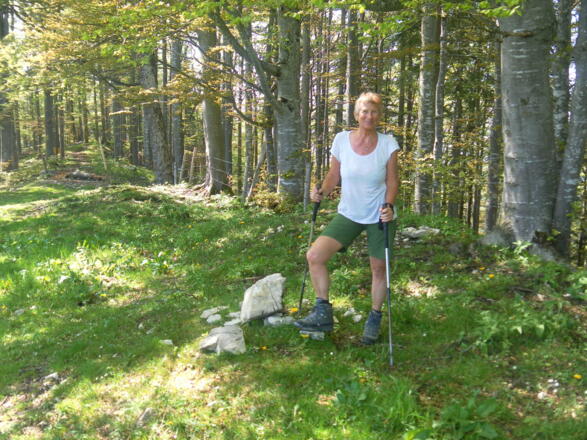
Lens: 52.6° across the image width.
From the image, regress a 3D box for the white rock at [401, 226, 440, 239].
[{"bbox_3d":[1.450,0.142,6.800,0.430,0.100,0.280,0,8,0],"label":"white rock"}]

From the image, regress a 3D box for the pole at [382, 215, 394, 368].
[{"bbox_3d":[0.584,0.411,3.665,0.055,0.999,0.060,-2,-8,0],"label":"pole"}]

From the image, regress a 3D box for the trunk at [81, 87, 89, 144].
[{"bbox_3d":[-7.747,-3.863,22.000,0.230,2.100,0.230,0,8,0],"label":"trunk"}]

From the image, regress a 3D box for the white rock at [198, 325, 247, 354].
[{"bbox_3d":[-0.455,0.772,3.850,0.290,0.115,0.250,0,8,0],"label":"white rock"}]

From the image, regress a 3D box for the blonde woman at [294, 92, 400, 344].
[{"bbox_3d":[0.355,-0.020,3.870,0.660,1.630,0.500,2,9,9],"label":"blonde woman"}]

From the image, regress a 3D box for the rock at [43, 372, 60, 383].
[{"bbox_3d":[-1.395,0.908,3.420,0.100,0.050,0.080,0,9,0],"label":"rock"}]

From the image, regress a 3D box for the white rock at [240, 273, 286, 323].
[{"bbox_3d":[-0.222,0.575,4.400,0.340,0.350,0.220,-2,10,-12],"label":"white rock"}]

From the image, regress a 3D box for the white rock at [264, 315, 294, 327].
[{"bbox_3d":[-0.098,0.714,4.220,0.210,0.055,0.130,0,8,0],"label":"white rock"}]

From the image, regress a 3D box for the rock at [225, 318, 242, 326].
[{"bbox_3d":[-0.438,0.748,4.330,0.130,0.045,0.090,0,9,0],"label":"rock"}]

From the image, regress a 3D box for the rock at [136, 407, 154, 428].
[{"bbox_3d":[-0.728,0.966,2.920,0.075,0.055,0.100,0,8,0],"label":"rock"}]

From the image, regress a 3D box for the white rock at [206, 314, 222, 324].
[{"bbox_3d":[-0.583,0.737,4.380,0.108,0.050,0.085,0,9,0],"label":"white rock"}]

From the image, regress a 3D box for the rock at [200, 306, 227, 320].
[{"bbox_3d":[-0.585,0.685,4.350,0.175,0.060,0.150,0,8,0],"label":"rock"}]

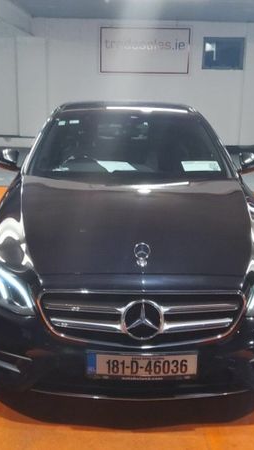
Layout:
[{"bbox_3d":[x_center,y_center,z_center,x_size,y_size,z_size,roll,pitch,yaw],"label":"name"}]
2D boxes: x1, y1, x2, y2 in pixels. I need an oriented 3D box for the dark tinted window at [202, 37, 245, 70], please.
[{"bbox_3d":[2.580,-4.564,12.011,1.092,0.808,0.100,1,17,2],"label":"dark tinted window"}]

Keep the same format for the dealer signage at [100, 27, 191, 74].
[{"bbox_3d":[0.484,-4.655,12.069,2.399,1.145,0.050,1,17,2],"label":"dealer signage"}]

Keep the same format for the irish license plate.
[{"bbox_3d":[0.068,0.656,2.112,0.530,0.130,0.030,0,17,-1],"label":"irish license plate"}]

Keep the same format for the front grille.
[{"bbox_3d":[0.072,0.447,2.128,0.970,0.270,0.150,0,17,-1],"label":"front grille"}]

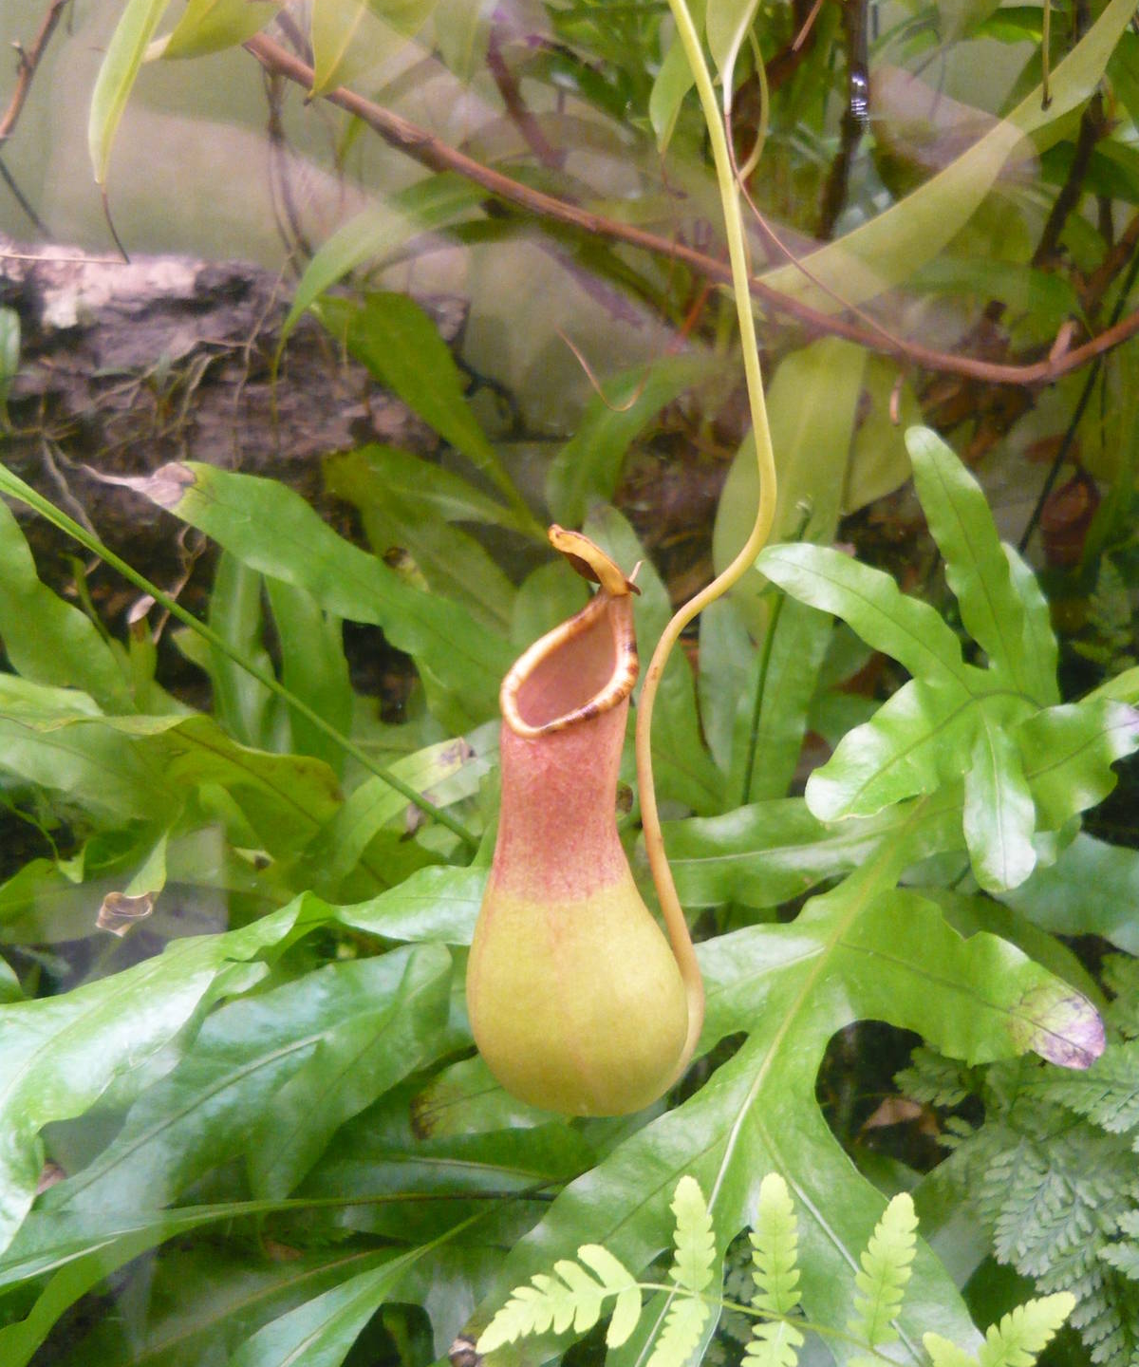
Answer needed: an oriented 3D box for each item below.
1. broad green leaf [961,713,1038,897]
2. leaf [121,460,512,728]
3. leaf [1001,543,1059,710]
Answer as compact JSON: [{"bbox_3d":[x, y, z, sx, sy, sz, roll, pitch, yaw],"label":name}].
[{"bbox_3d":[0.167,0.045,0.562,0.028,0.072,0.025,2,-20,1],"label":"broad green leaf"},{"bbox_3d":[-0.113,-0.044,0.625,0.205,0.035,0.051,28,63,14],"label":"leaf"},{"bbox_3d":[0.195,-0.026,0.615,0.021,0.077,0.020,-6,-23,5],"label":"leaf"}]

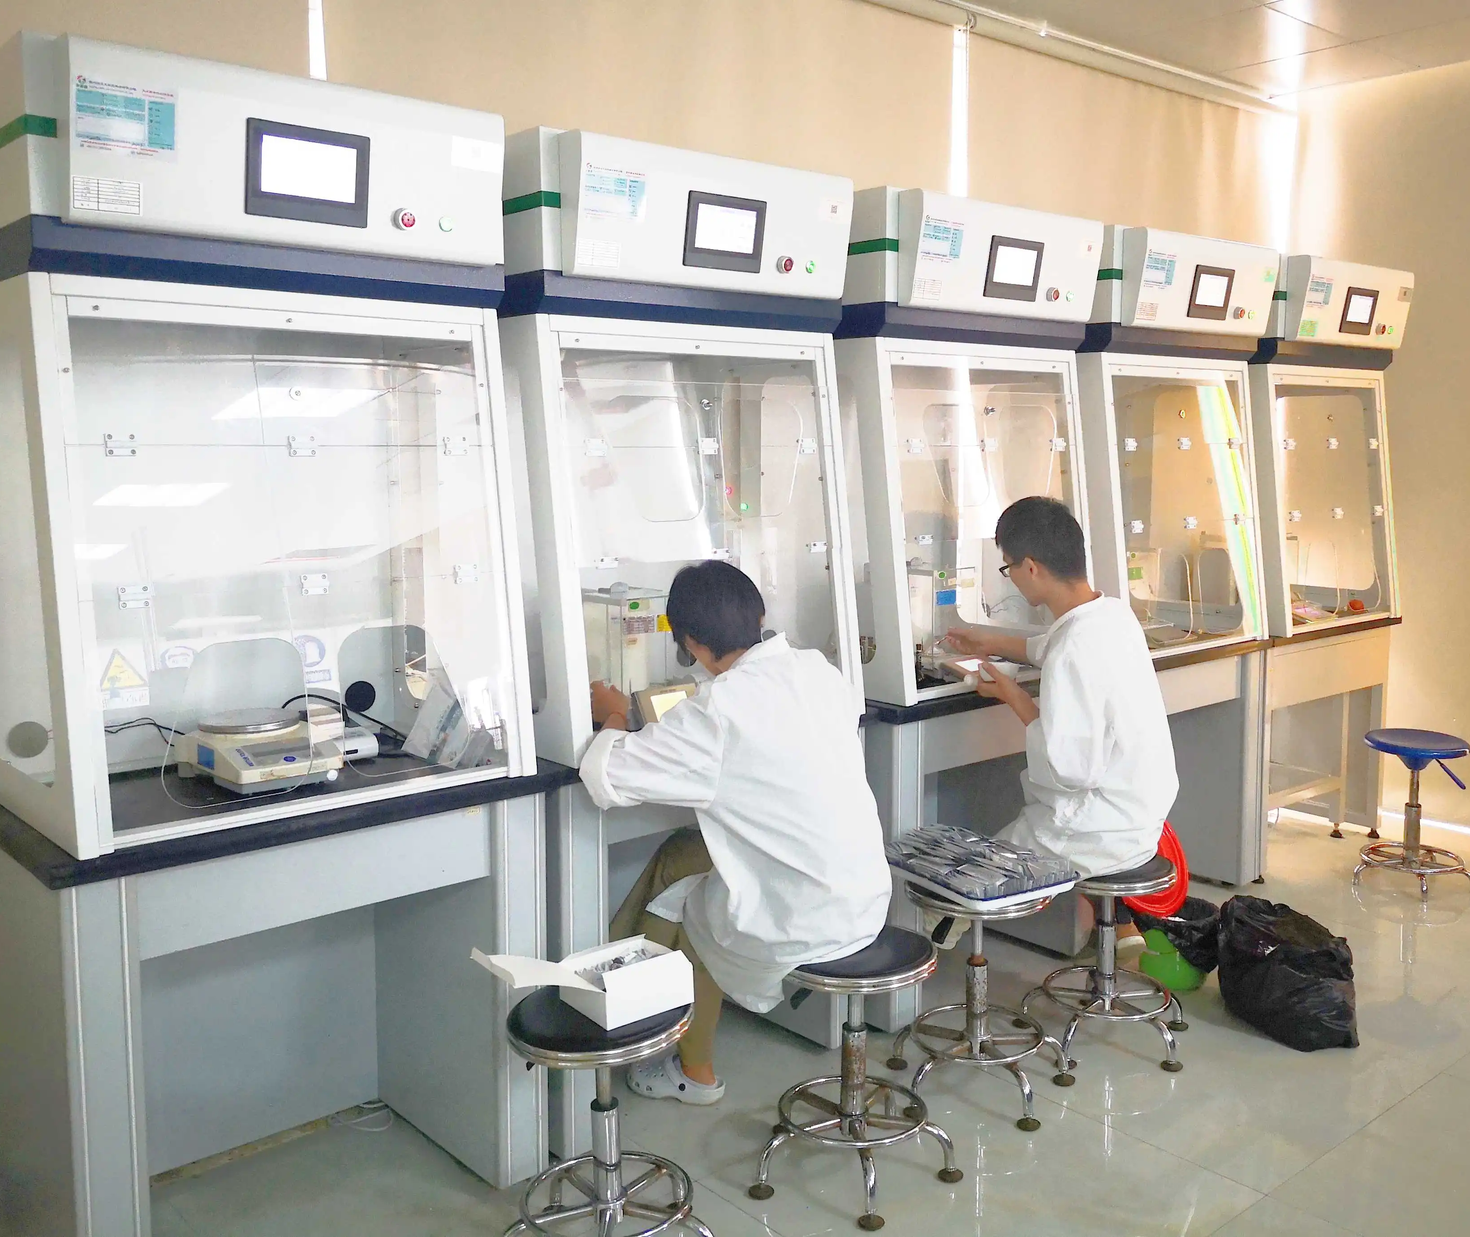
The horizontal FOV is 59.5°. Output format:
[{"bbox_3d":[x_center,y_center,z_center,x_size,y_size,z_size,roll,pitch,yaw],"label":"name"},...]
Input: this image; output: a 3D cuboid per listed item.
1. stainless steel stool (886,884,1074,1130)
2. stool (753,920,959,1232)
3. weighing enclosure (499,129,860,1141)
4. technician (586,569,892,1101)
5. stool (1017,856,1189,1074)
[{"bbox_3d":[0.546,0.818,2.871,0.412,0.479,0.412,0,7,0],"label":"stainless steel stool"},{"bbox_3d":[0.232,0.872,2.542,0.412,0.460,0.412,0,7,0],"label":"stool"},{"bbox_3d":[-0.191,0.029,2.963,0.897,2.028,0.614,-7,10,-40],"label":"weighing enclosure"},{"bbox_3d":[0.019,0.495,2.546,0.600,1.220,0.700,-7,10,-44],"label":"technician"},{"bbox_3d":[0.915,0.819,3.148,0.430,0.426,0.430,0,7,0],"label":"stool"}]

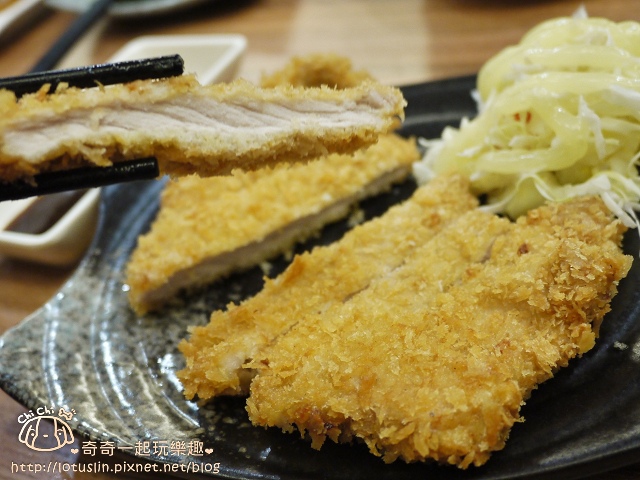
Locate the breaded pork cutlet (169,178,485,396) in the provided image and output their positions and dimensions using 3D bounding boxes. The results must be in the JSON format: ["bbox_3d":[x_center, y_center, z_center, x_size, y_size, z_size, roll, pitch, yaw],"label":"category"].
[{"bbox_3d":[0.013,0.012,0.197,0.136,0.015,0.029,-29,47,-32],"label":"breaded pork cutlet"}]

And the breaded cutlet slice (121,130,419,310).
[{"bbox_3d":[-0.023,-0.022,0.240,0.150,0.014,0.066,-28,46,-30],"label":"breaded cutlet slice"}]

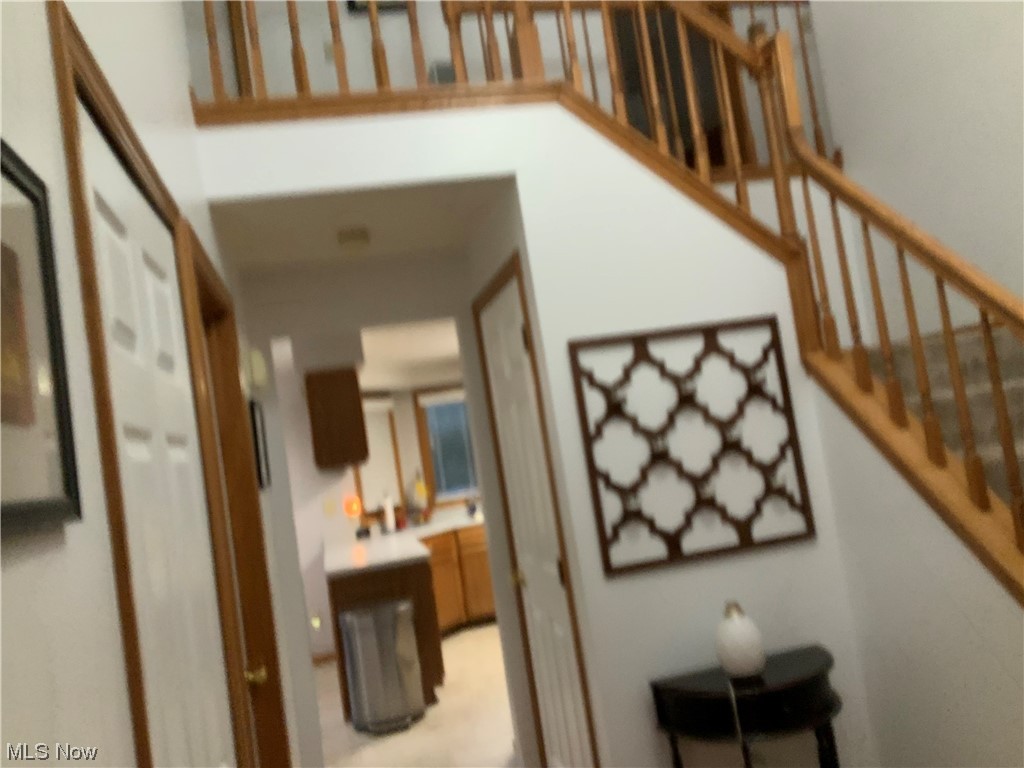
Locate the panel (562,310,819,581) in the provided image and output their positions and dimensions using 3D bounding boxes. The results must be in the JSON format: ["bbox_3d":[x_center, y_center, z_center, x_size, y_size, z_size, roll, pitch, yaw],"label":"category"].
[{"bbox_3d":[0.595,0.186,2.773,0.735,0.745,0.022,-8,-4,-13],"label":"panel"}]

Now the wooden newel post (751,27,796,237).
[{"bbox_3d":[0.905,-0.877,2.973,0.043,0.750,0.043,-8,-4,-13],"label":"wooden newel post"}]

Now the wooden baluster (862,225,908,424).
[{"bbox_3d":[1.115,-0.191,2.581,0.033,0.645,0.033,-8,-5,-13],"label":"wooden baluster"}]

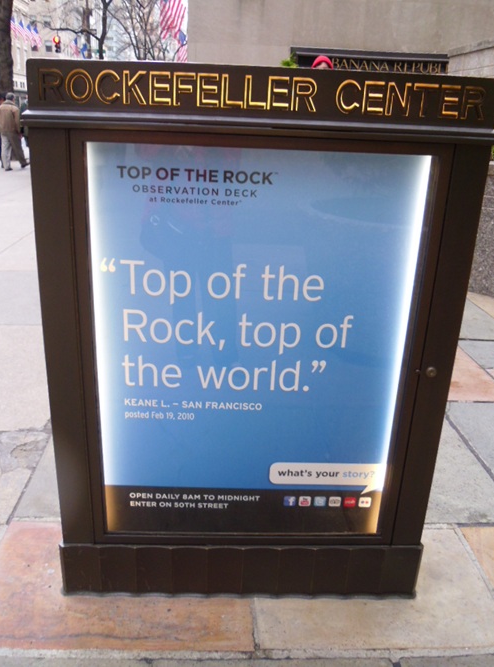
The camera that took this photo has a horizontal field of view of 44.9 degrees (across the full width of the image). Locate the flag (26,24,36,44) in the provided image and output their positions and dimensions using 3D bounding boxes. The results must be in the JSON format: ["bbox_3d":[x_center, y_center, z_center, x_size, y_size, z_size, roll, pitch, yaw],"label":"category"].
[{"bbox_3d":[-30.609,-42.229,84.628,1.350,3.070,0.600,2,20,-2],"label":"flag"}]

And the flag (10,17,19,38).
[{"bbox_3d":[-30.930,-40.675,79.447,1.260,2.940,0.600,2,20,-2],"label":"flag"}]

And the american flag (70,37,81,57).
[{"bbox_3d":[-31.177,-52.128,108.564,1.900,3.490,0.600,2,20,-2],"label":"american flag"}]

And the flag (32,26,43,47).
[{"bbox_3d":[-30.657,-43.513,87.496,1.460,3.460,0.600,2,20,-2],"label":"flag"}]

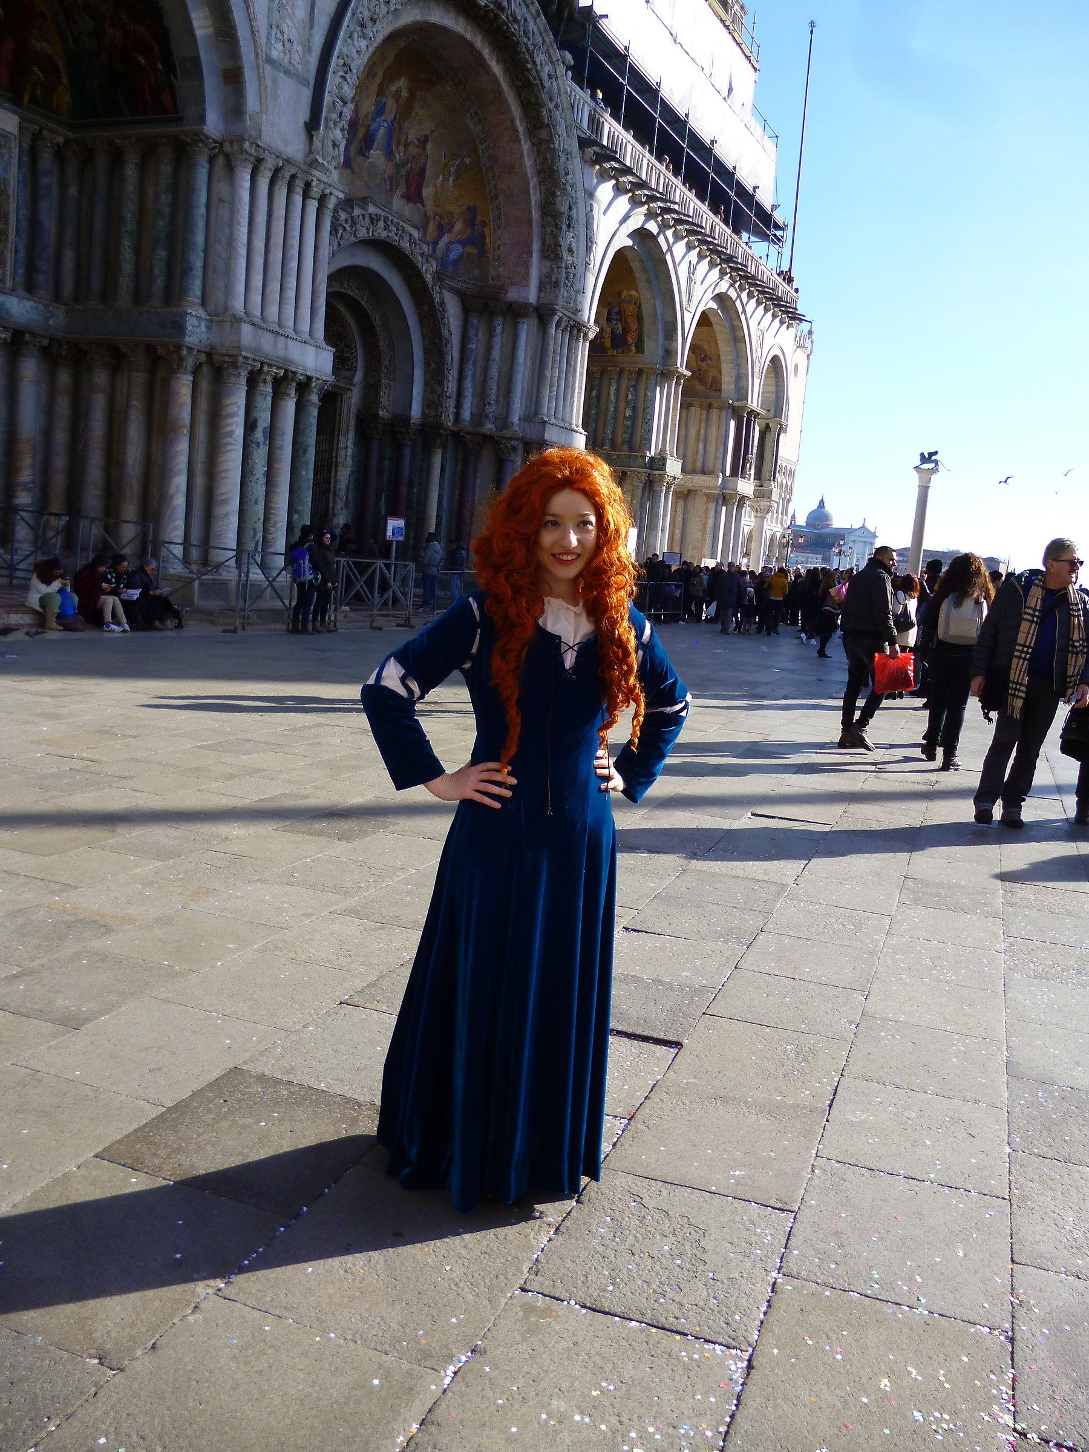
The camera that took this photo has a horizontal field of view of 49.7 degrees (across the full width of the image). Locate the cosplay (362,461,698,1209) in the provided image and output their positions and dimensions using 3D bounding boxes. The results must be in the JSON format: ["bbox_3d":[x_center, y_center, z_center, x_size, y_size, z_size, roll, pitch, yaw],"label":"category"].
[{"bbox_3d":[-0.041,0.219,2.643,0.710,1.660,0.520,2,8,-22],"label":"cosplay"}]

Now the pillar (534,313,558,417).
[{"bbox_3d":[0.059,-8.719,28.538,0.410,2.520,0.410,5,8,-1],"label":"pillar"}]

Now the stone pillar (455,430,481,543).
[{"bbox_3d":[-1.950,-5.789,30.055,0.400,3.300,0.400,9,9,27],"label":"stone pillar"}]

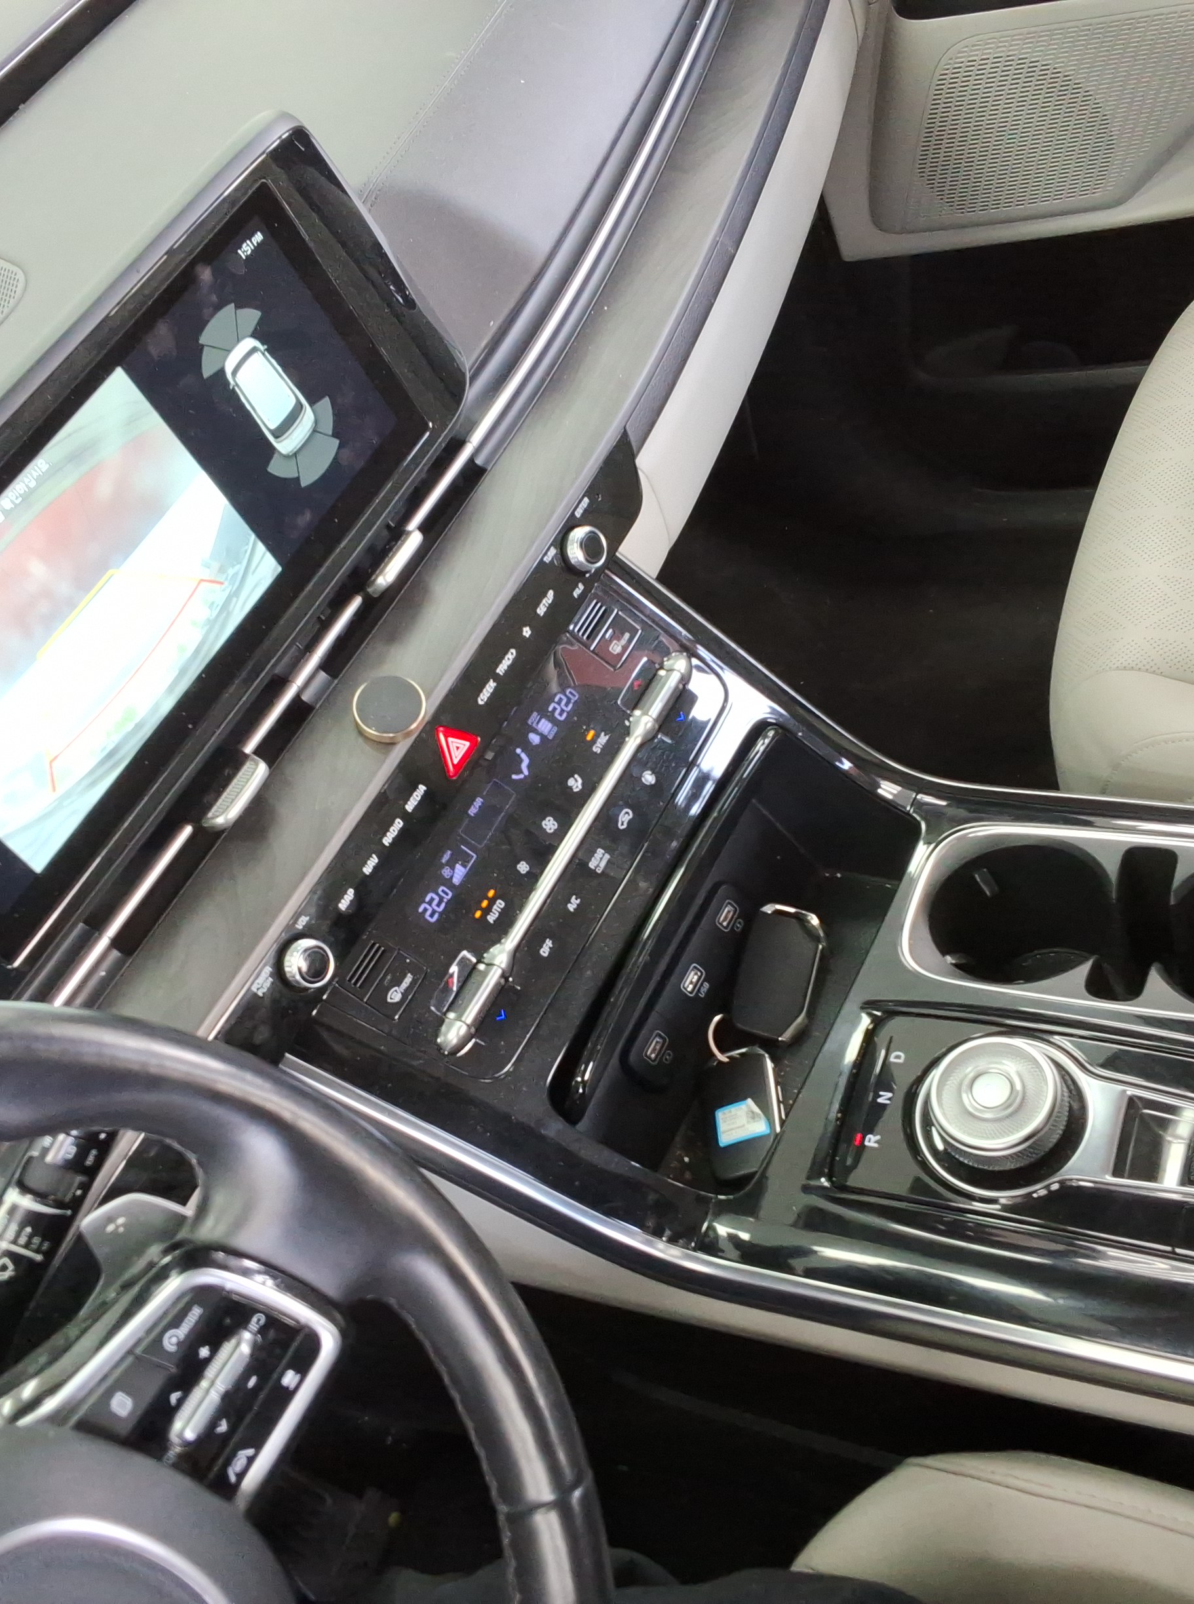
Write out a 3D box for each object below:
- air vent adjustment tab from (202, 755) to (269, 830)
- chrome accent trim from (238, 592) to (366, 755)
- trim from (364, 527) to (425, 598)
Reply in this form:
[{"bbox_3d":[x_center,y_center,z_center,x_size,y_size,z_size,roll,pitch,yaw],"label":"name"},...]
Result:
[{"bbox_3d":[-0.149,-0.003,0.718,0.010,0.009,0.036,14,58,32],"label":"air vent adjustment tab"},{"bbox_3d":[-0.131,-0.058,0.771,0.007,0.007,0.096,13,58,33],"label":"chrome accent trim"},{"bbox_3d":[-0.094,-0.111,0.804,0.011,0.010,0.041,13,58,33],"label":"trim"}]

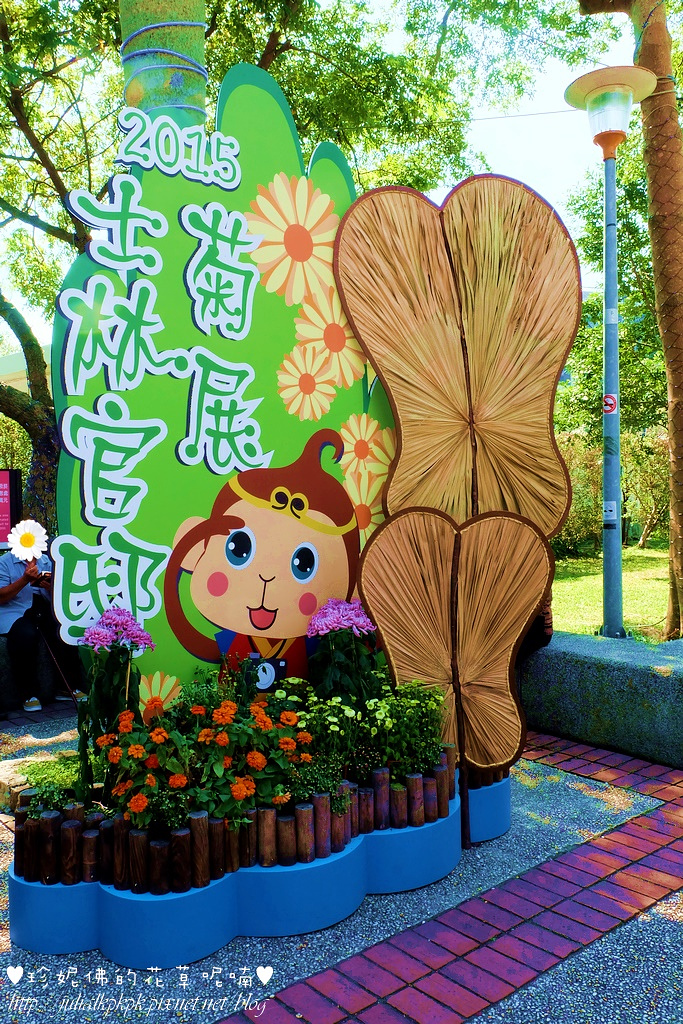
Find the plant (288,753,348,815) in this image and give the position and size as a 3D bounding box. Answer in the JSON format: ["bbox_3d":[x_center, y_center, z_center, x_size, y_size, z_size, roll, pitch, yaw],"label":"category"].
[{"bbox_3d":[-0.088,1.040,3.149,0.215,0.230,0.200,-1,1,-2],"label":"plant"}]

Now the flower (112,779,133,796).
[{"bbox_3d":[-0.759,0.955,2.860,0.066,0.058,0.055,-1,1,-15],"label":"flower"}]

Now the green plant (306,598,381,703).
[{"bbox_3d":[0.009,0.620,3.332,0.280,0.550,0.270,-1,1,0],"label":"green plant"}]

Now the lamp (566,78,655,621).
[{"bbox_3d":[1.881,-1.053,5.743,0.610,3.830,0.610,0,1,18],"label":"lamp"}]

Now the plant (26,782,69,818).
[{"bbox_3d":[-1.083,1.067,3.039,0.145,0.135,0.140,-1,1,-20],"label":"plant"}]

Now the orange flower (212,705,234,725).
[{"bbox_3d":[-0.433,0.744,3.030,0.077,0.066,0.055,-1,1,-8],"label":"orange flower"}]

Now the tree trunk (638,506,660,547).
[{"bbox_3d":[6.273,0.295,16.800,0.400,0.800,0.270,0,1,20],"label":"tree trunk"}]

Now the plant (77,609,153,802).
[{"bbox_3d":[-0.848,0.726,3.080,0.270,0.740,0.250,-1,1,-16],"label":"plant"}]

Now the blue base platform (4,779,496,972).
[{"bbox_3d":[-0.197,1.358,3.370,2.170,0.230,0.920,-2,1,-31],"label":"blue base platform"}]

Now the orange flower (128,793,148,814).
[{"bbox_3d":[-0.689,0.989,2.798,0.068,0.068,0.055,-1,1,-14],"label":"orange flower"}]

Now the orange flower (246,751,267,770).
[{"bbox_3d":[-0.301,0.880,2.920,0.069,0.066,0.050,-1,1,-6],"label":"orange flower"}]

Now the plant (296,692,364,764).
[{"bbox_3d":[-0.042,0.831,3.150,0.250,0.280,0.230,-1,1,-1],"label":"plant"}]

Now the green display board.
[{"bbox_3d":[-0.342,-0.320,3.374,1.615,2.990,0.090,-2,1,-31],"label":"green display board"}]

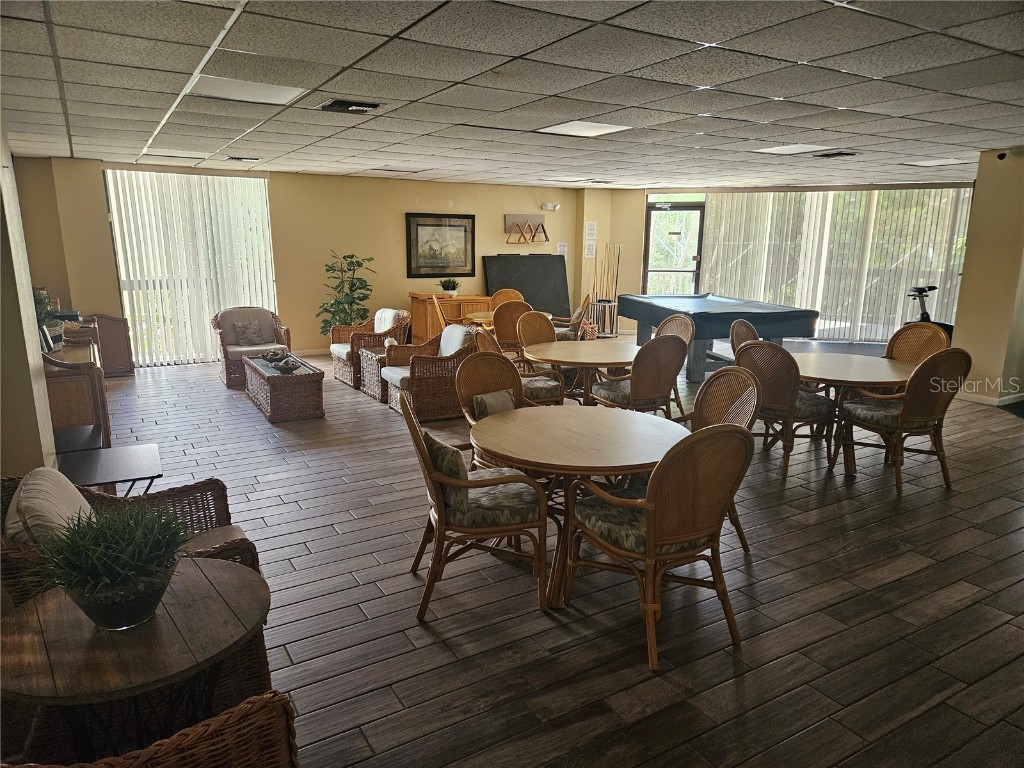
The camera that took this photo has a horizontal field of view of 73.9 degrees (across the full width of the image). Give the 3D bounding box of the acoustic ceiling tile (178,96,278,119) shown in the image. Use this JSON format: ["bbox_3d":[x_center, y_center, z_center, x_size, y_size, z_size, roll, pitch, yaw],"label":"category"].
[{"bbox_3d":[-1.847,-1.809,4.453,0.600,0.020,0.600,-7,14,-30],"label":"acoustic ceiling tile"}]

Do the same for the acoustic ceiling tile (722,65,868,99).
[{"bbox_3d":[1.492,-1.620,3.650,0.600,0.020,0.600,-7,14,-30],"label":"acoustic ceiling tile"}]

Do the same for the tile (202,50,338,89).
[{"bbox_3d":[-1.236,-1.609,3.485,0.600,0.018,0.600,-7,14,-30],"label":"tile"}]

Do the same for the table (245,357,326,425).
[{"bbox_3d":[-2.240,0.007,6.629,0.480,0.410,1.300,-7,14,-30],"label":"table"}]

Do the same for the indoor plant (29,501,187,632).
[{"bbox_3d":[-1.056,0.480,1.785,0.360,0.280,0.350,-7,14,-32],"label":"indoor plant"}]

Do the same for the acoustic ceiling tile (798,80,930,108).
[{"bbox_3d":[2.045,-1.707,4.007,0.600,0.020,0.600,-7,14,-30],"label":"acoustic ceiling tile"}]

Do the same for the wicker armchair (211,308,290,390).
[{"bbox_3d":[-3.039,-0.465,7.965,0.740,0.820,0.790,-6,14,-27],"label":"wicker armchair"}]

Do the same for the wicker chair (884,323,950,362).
[{"bbox_3d":[3.129,0.026,5.528,0.620,0.965,0.580,-7,14,-31],"label":"wicker chair"}]

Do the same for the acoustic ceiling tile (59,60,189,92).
[{"bbox_3d":[-2.059,-1.637,3.638,0.600,0.020,0.600,-7,14,-30],"label":"acoustic ceiling tile"}]

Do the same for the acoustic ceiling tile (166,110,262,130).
[{"bbox_3d":[-2.162,-1.925,4.967,0.605,0.020,0.605,-7,14,-30],"label":"acoustic ceiling tile"}]

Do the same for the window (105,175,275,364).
[{"bbox_3d":[-3.999,-1.449,8.761,1.800,2.350,0.100,-7,14,-30],"label":"window"}]

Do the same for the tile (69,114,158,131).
[{"bbox_3d":[-3.031,-2.007,5.212,0.610,0.020,0.610,-7,14,-30],"label":"tile"}]

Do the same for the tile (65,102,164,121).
[{"bbox_3d":[-2.716,-1.894,4.703,0.610,0.020,0.610,-7,14,-30],"label":"tile"}]

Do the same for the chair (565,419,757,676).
[{"bbox_3d":[0.616,0.553,2.809,0.600,0.950,0.610,-5,13,-25],"label":"chair"}]

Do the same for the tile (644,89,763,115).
[{"bbox_3d":[1.180,-1.730,4.158,0.600,0.020,0.600,-7,14,-30],"label":"tile"}]

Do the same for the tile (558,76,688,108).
[{"bbox_3d":[0.657,-1.672,3.873,0.605,0.020,0.605,-7,14,-30],"label":"tile"}]

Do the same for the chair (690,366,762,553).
[{"bbox_3d":[0.933,0.402,3.609,0.630,0.966,0.570,-5,13,-24],"label":"chair"}]

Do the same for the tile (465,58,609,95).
[{"bbox_3d":[0.135,-1.610,3.564,0.605,0.020,0.605,-7,14,-30],"label":"tile"}]

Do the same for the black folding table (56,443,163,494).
[{"bbox_3d":[-1.794,0.667,3.096,0.403,0.630,0.506,-5,13,-24],"label":"black folding table"}]

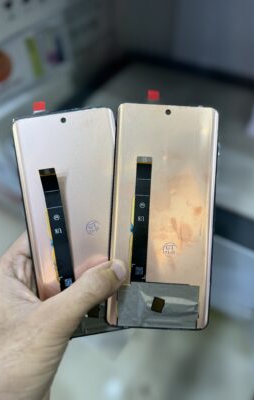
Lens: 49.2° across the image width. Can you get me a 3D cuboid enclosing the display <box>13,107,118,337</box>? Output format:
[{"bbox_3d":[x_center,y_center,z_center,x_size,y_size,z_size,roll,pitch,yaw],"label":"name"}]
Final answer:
[{"bbox_3d":[-0.034,0.017,0.199,0.072,0.159,0.006,-9,0,-5],"label":"display"}]

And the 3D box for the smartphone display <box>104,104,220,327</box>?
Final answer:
[{"bbox_3d":[0.026,0.012,0.198,0.072,0.159,0.006,3,-1,-1],"label":"smartphone display"}]

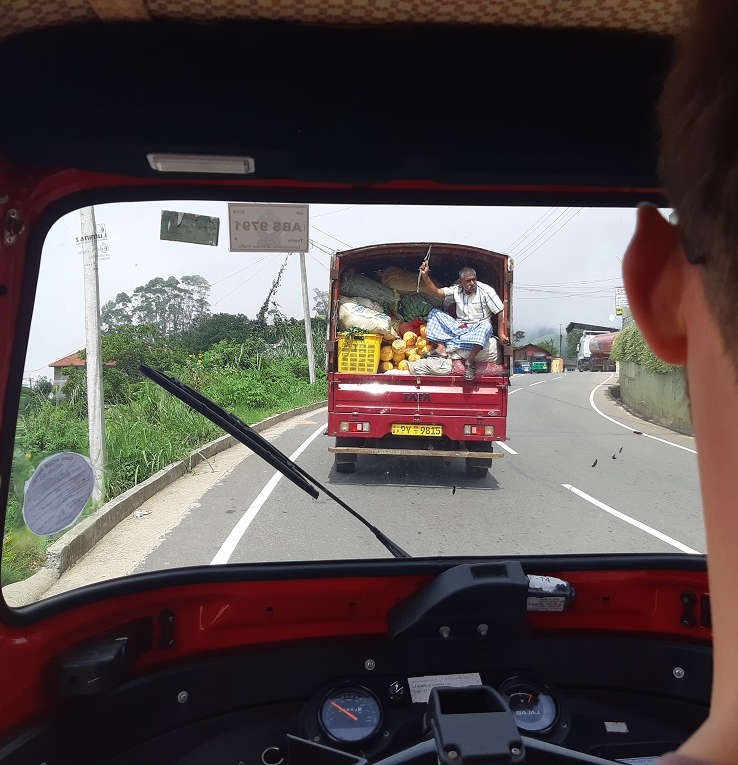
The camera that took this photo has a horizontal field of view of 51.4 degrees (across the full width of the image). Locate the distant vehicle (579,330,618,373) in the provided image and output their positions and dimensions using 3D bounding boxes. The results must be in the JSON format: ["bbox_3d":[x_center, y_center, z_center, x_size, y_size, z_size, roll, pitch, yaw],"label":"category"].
[{"bbox_3d":[19.500,-2.600,62.500,2.500,3.400,9.800,0,1,0],"label":"distant vehicle"}]

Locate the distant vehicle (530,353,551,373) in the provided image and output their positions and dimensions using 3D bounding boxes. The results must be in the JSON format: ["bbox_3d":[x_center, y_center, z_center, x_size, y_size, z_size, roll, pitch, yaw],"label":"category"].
[{"bbox_3d":[13.650,-1.530,61.300,1.300,1.700,2.600,0,1,10],"label":"distant vehicle"}]

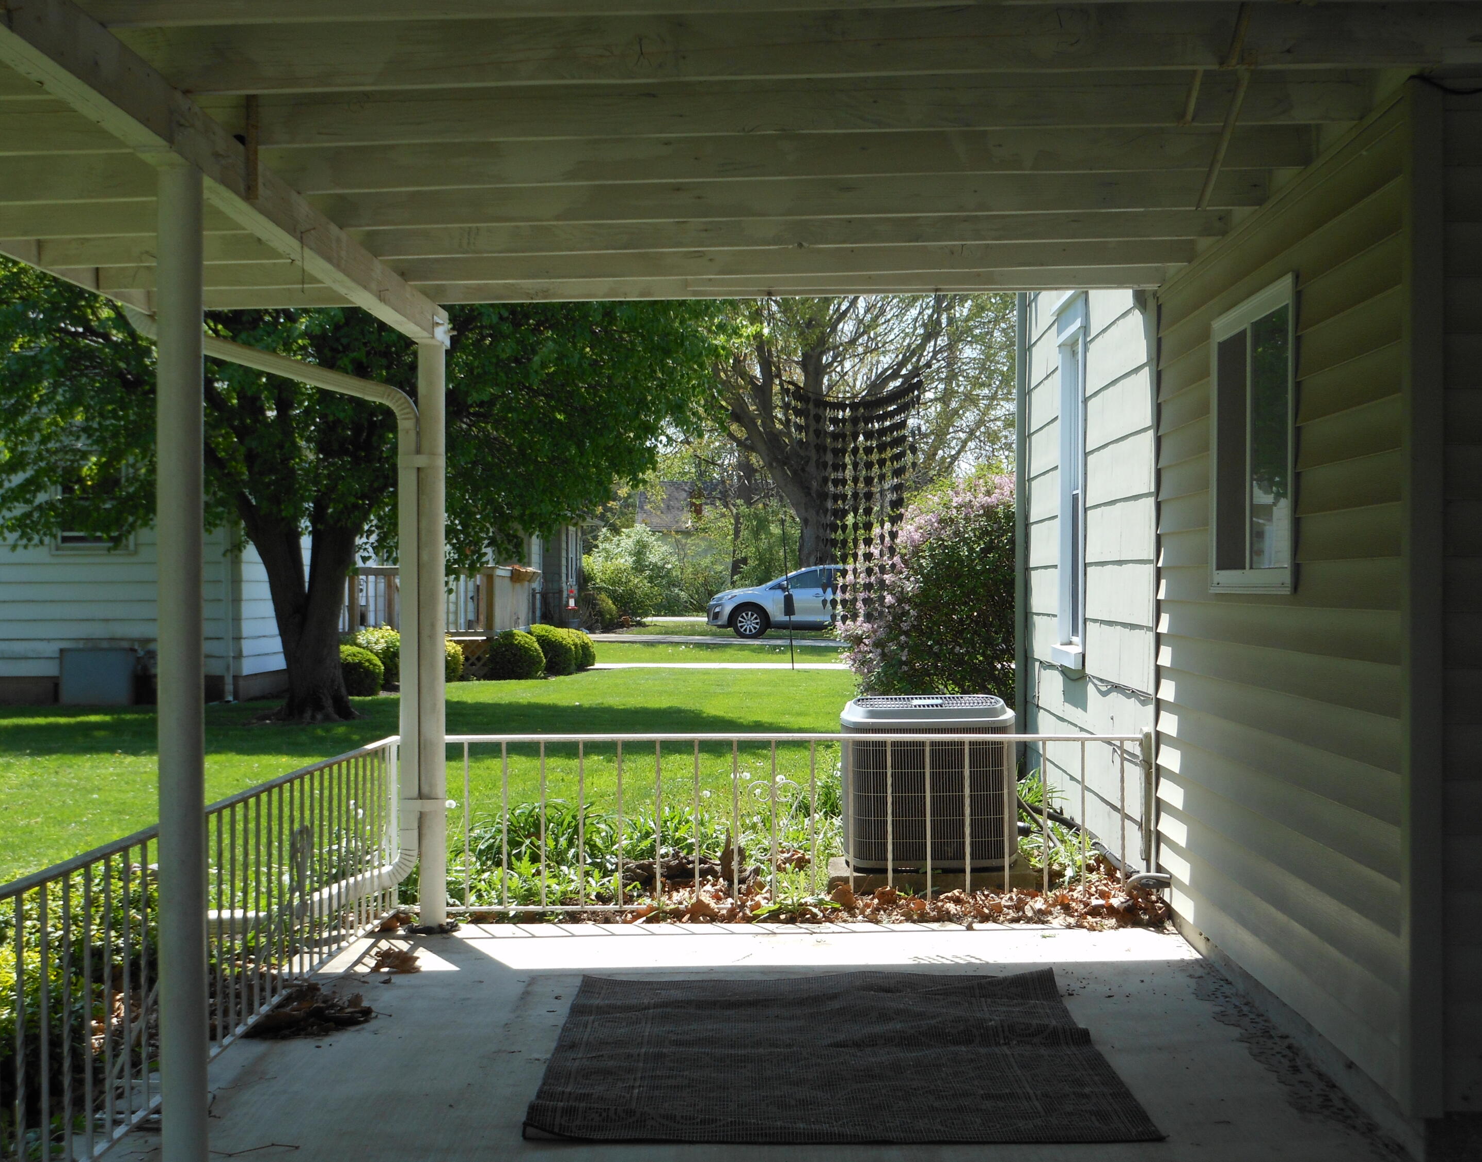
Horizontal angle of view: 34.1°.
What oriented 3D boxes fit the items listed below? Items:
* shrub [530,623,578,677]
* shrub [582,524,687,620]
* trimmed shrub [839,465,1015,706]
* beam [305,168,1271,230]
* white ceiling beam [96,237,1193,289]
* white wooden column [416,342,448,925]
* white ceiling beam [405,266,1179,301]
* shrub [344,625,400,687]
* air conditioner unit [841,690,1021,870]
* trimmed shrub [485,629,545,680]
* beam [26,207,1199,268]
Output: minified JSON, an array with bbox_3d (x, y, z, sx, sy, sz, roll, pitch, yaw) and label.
[{"bbox_3d":[-2.730,0.985,34.900,0.740,0.760,0.740,0,0,1],"label":"shrub"},{"bbox_3d":[-3.199,-0.238,73.000,3.100,2.900,3.000,0,0,0],"label":"shrub"},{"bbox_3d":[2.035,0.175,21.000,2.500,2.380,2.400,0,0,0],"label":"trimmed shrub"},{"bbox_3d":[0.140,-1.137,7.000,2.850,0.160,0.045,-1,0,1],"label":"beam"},{"bbox_3d":[-0.334,-1.137,8.319,3.740,0.180,0.042,-1,0,1],"label":"white ceiling beam"},{"bbox_3d":[-1.158,0.200,9.050,0.104,2.180,0.104,0,0,1],"label":"white wooden column"},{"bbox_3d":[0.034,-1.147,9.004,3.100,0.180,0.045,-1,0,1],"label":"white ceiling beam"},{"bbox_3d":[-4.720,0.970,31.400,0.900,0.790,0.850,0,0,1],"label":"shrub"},{"bbox_3d":[0.835,0.886,10.850,0.770,0.740,0.770,0,0,1],"label":"air conditioner unit"},{"bbox_3d":[-3.025,0.979,32.300,0.790,0.680,0.780,0,0,0],"label":"trimmed shrub"},{"bbox_3d":[-0.342,-1.135,7.679,3.740,0.180,0.042,-1,0,1],"label":"beam"}]

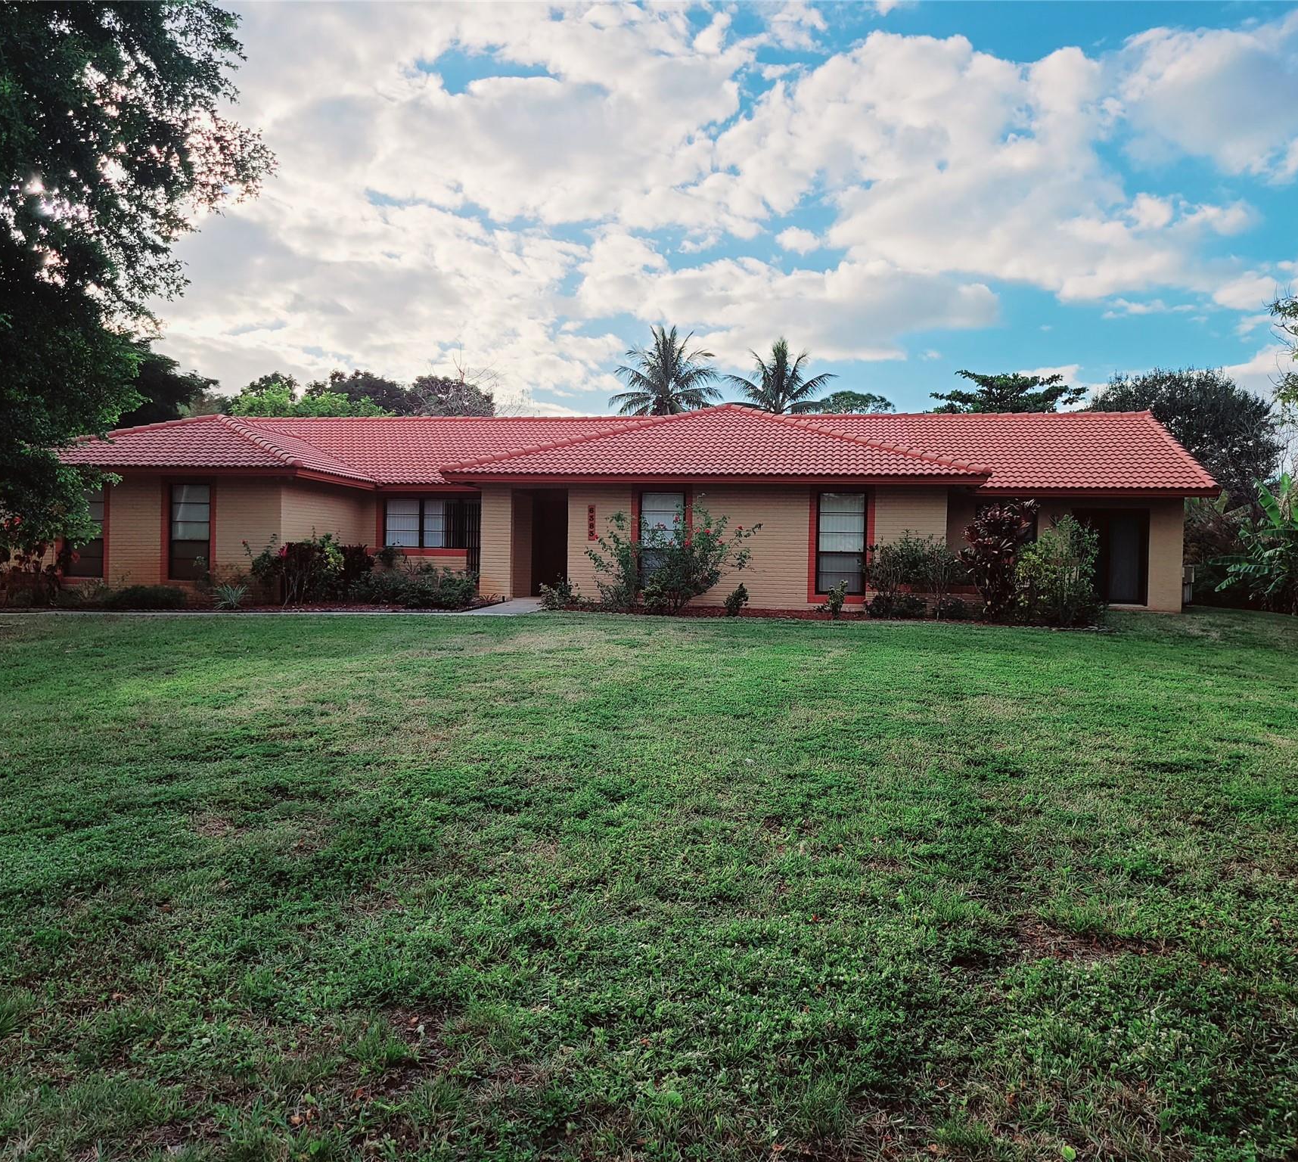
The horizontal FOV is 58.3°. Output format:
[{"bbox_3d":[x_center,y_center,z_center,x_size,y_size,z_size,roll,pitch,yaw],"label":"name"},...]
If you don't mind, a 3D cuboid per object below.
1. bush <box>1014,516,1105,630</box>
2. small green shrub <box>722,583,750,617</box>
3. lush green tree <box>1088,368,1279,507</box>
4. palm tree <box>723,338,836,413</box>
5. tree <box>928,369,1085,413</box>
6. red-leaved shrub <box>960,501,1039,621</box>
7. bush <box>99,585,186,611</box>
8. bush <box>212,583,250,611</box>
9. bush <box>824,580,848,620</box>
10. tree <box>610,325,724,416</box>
[{"bbox_3d":[7.359,-0.196,20.900,1.550,2.020,1.400,1,0,12],"label":"bush"},{"bbox_3d":[1.633,0.351,21.800,0.500,0.630,0.470,1,0,12],"label":"small green shrub"},{"bbox_3d":[16.495,-2.960,36.019,6.200,7.300,6.000,1,0,12],"label":"lush green tree"},{"bbox_3d":[5.530,-5.126,49.921,5.100,10.540,5.100,1,1,0],"label":"palm tree"},{"bbox_3d":[12.863,-3.616,41.943,6.200,7.970,6.000,1,1,0],"label":"tree"},{"bbox_3d":[6.444,-0.367,21.400,1.450,2.230,1.300,1,0,12],"label":"red-leaved shrub"},{"bbox_3d":[-9.945,0.322,22.900,1.500,0.480,0.950,1,0,12],"label":"bush"},{"bbox_3d":[-7.396,0.279,20.609,0.680,0.500,0.650,1,1,0],"label":"bush"},{"bbox_3d":[3.439,0.345,21.400,0.440,0.710,0.420,1,0,12],"label":"bush"},{"bbox_3d":[0.674,-5.591,52.031,5.300,11.700,5.200,1,0,12],"label":"tree"}]

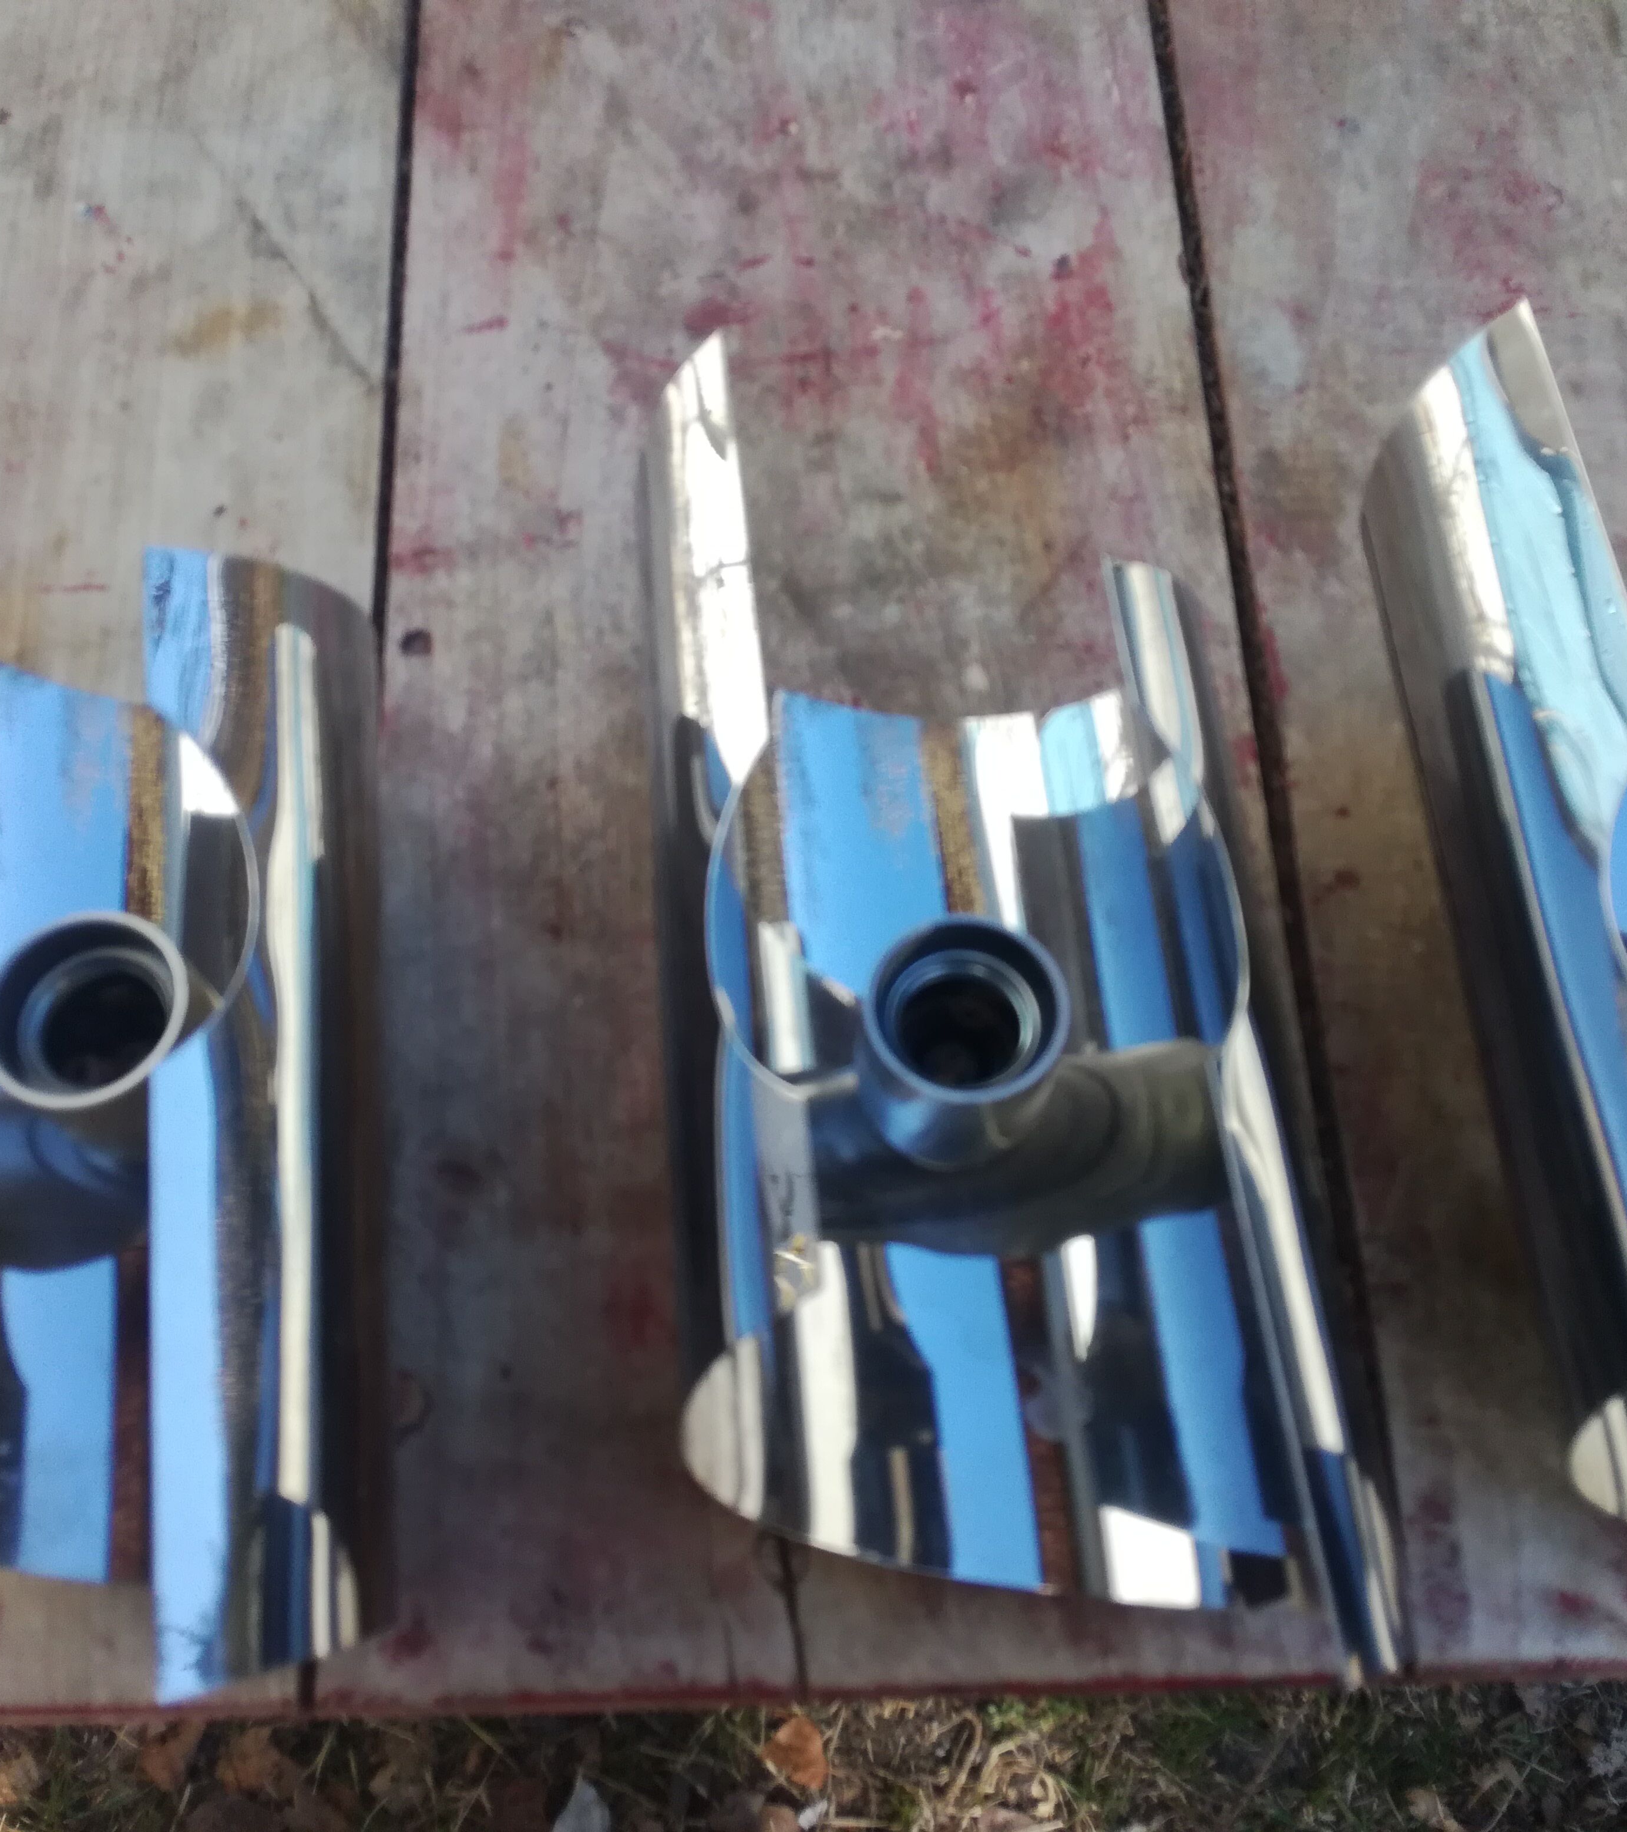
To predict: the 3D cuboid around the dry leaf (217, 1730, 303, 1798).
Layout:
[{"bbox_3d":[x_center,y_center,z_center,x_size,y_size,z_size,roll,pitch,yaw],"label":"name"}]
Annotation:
[{"bbox_3d":[-0.319,0.488,1.095,0.050,0.015,0.043,-2,67,1],"label":"dry leaf"}]

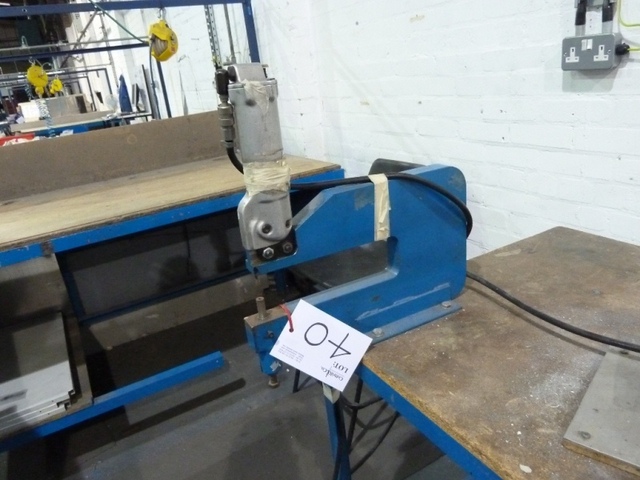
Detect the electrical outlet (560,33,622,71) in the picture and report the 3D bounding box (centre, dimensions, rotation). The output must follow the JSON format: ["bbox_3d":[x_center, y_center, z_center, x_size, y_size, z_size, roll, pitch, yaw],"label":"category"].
[{"bbox_3d":[0.753,-0.522,1.283,0.042,0.086,0.145,-20,25,-27],"label":"electrical outlet"}]

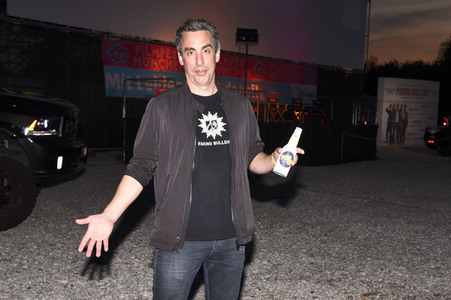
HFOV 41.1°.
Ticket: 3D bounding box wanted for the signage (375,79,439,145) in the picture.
[{"bbox_3d":[8.530,-1.717,27.811,4.040,3.010,0.330,-1,5,-36],"label":"signage"}]

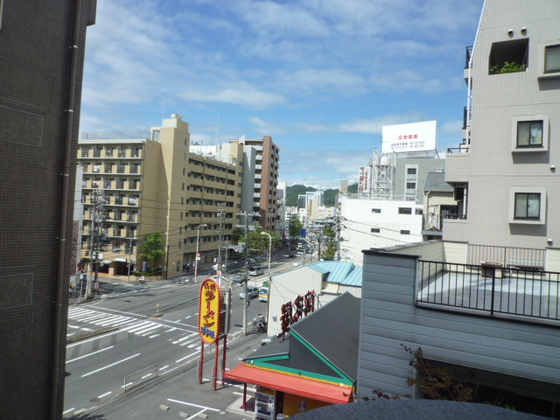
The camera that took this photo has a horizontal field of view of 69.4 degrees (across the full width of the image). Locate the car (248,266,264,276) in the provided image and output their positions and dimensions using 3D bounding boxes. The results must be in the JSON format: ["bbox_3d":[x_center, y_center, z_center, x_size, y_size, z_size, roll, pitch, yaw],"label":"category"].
[{"bbox_3d":[-4.568,12.704,84.093,1.650,1.550,4.200,2,-1,19],"label":"car"}]

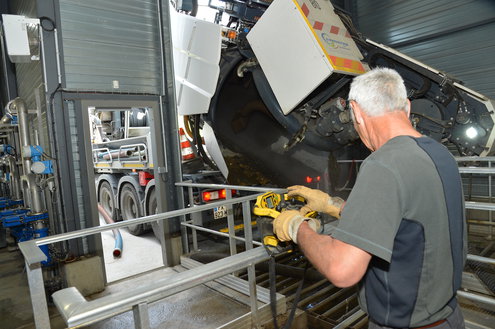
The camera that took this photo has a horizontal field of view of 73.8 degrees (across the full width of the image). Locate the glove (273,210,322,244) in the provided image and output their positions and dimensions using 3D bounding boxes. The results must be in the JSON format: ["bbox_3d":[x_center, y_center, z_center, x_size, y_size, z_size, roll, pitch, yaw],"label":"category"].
[{"bbox_3d":[0.158,0.209,1.110,0.110,0.105,0.165,-28,21,-36],"label":"glove"}]

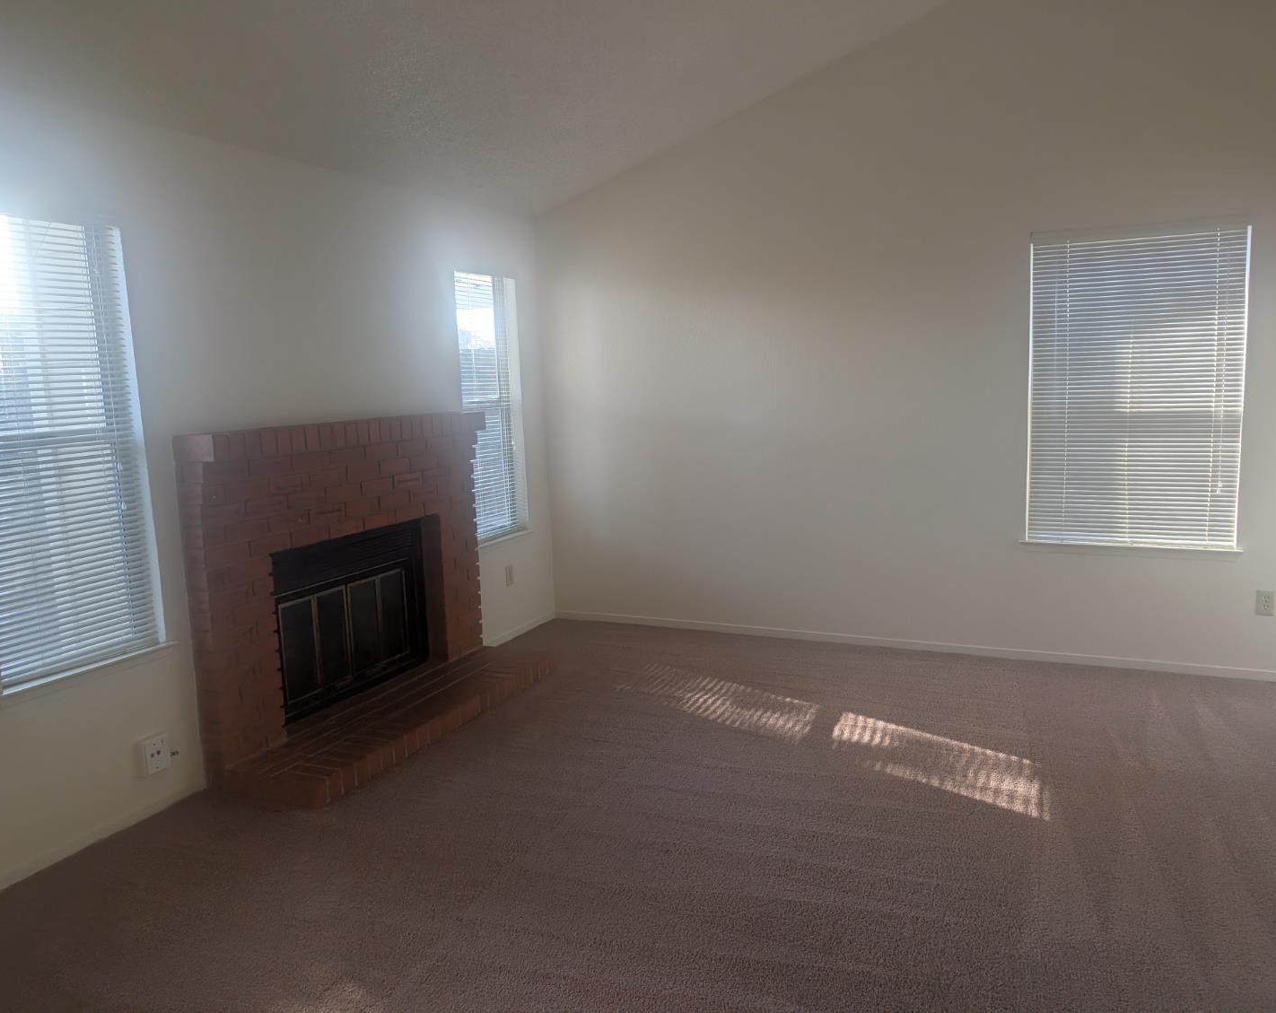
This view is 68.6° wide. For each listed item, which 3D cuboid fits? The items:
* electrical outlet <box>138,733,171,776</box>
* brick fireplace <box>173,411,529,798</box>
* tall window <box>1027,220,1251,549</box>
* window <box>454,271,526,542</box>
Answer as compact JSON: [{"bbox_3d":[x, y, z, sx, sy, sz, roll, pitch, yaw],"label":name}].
[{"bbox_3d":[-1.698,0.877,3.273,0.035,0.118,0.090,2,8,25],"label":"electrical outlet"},{"bbox_3d":[-1.046,0.297,4.059,0.530,1.327,1.672,2,8,25],"label":"brick fireplace"},{"bbox_3d":[2.318,-0.549,4.393,0.885,1.477,0.095,2,8,25],"label":"tall window"},{"bbox_3d":[-0.828,-0.544,5.204,0.095,1.456,0.583,2,8,25],"label":"window"}]

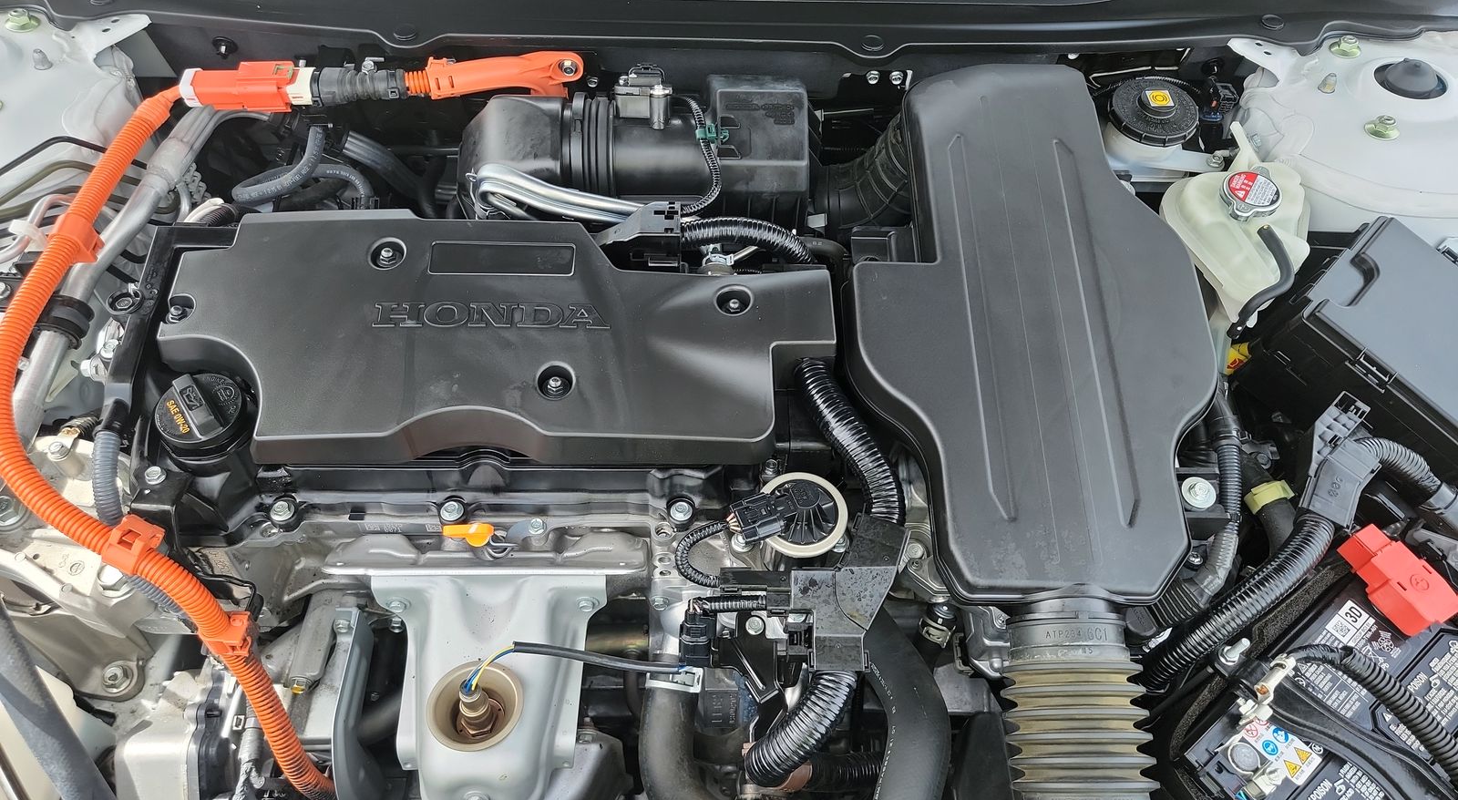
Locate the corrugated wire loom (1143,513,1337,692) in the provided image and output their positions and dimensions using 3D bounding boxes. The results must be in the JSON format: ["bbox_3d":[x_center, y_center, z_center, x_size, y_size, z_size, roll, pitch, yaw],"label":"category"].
[{"bbox_3d":[0.341,0.134,0.675,0.165,0.055,0.030,-31,62,-20],"label":"corrugated wire loom"}]

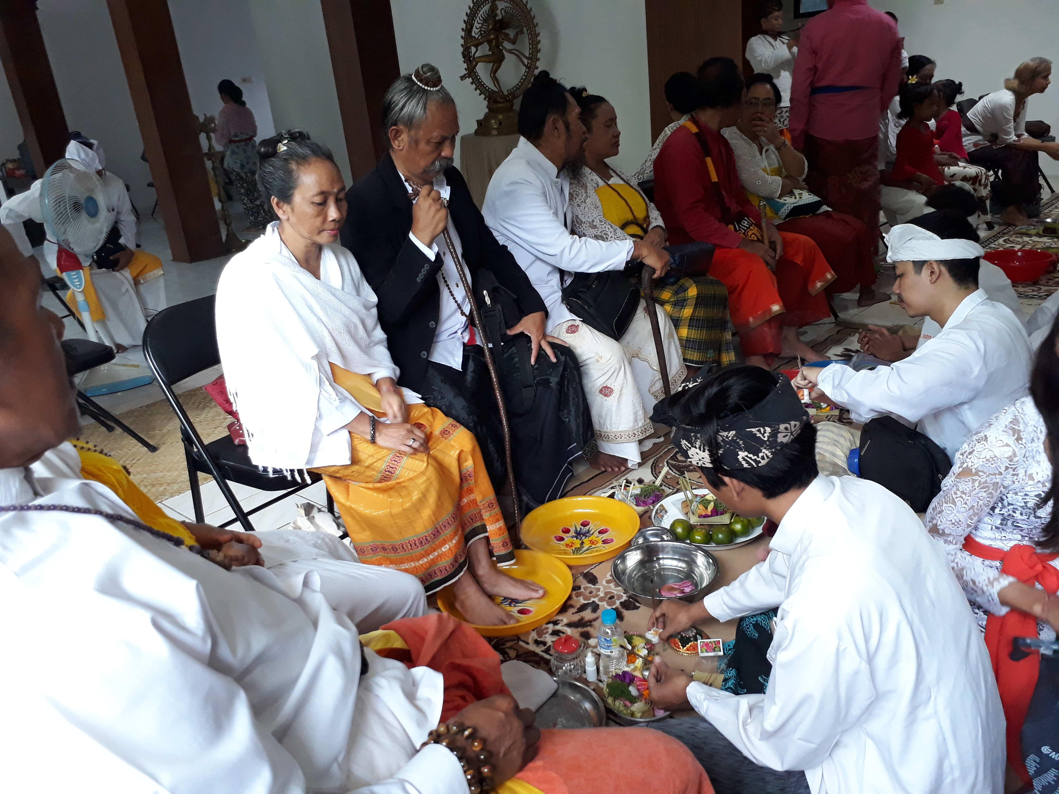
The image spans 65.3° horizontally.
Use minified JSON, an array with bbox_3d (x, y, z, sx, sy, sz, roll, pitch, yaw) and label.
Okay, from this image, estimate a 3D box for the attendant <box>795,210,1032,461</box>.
[{"bbox_3d":[1.057,-0.085,2.280,0.640,0.840,0.600,6,24,28],"label":"attendant"}]

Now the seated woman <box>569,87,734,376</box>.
[{"bbox_3d":[0.432,-0.556,3.156,0.620,1.220,0.480,7,25,32],"label":"seated woman"}]

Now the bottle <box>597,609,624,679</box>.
[{"bbox_3d":[0.184,0.551,1.845,0.060,0.185,0.060,-5,22,2],"label":"bottle"}]

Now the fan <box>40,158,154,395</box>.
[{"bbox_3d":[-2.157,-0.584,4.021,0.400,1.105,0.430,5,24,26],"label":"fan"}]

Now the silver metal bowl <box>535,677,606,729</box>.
[{"bbox_3d":[0.024,0.675,1.696,0.270,0.055,0.270,-5,21,2],"label":"silver metal bowl"}]

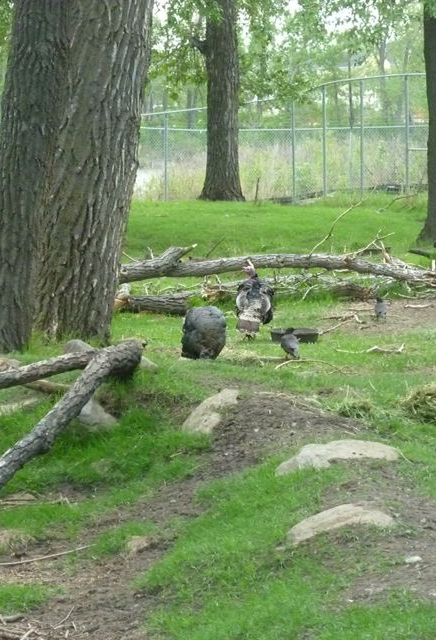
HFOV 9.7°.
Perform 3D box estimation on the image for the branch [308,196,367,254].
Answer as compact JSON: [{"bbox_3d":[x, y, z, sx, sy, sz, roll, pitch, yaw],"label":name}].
[{"bbox_3d":[1.571,-1.232,33.500,0.780,0.750,0.300,0,4,0],"label":"branch"}]

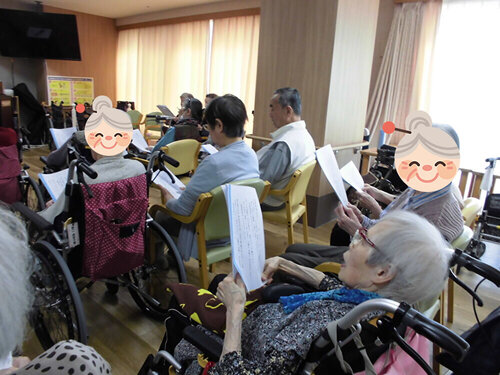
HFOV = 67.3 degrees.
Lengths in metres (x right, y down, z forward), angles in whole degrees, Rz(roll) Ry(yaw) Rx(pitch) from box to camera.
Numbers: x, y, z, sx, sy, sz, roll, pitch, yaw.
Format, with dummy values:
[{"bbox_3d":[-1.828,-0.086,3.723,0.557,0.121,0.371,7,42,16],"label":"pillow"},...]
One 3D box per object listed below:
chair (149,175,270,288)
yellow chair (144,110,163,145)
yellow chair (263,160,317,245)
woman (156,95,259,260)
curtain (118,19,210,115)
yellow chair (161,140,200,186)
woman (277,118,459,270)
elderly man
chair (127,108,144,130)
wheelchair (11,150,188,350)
[{"bbox_3d":[-0.235,0.294,2.249,0.530,0.750,0.550,-11,20,-44],"label":"chair"},{"bbox_3d":[-1.892,-1.022,6.955,0.550,0.750,0.530,13,17,32],"label":"yellow chair"},{"bbox_3d":[0.179,0.157,2.871,0.550,0.750,0.530,10,16,24],"label":"yellow chair"},{"bbox_3d":[-0.276,0.062,2.236,0.760,1.200,0.480,16,19,41],"label":"woman"},{"bbox_3d":[-1.834,-1.910,7.299,2.848,2.240,0.150,16,19,39],"label":"curtain"},{"bbox_3d":[-0.803,-0.076,3.548,0.550,0.750,0.530,12,17,29],"label":"yellow chair"},{"bbox_3d":[0.437,0.304,1.521,0.720,1.170,0.500,11,16,26],"label":"woman"},{"bbox_3d":[0.103,-0.106,2.849,0.780,1.260,0.500,10,16,24],"label":"elderly man"},{"bbox_3d":[-2.407,-1.107,7.165,0.550,0.750,0.530,13,17,32],"label":"chair"},{"bbox_3d":[-0.853,0.249,1.922,1.000,0.930,0.620,14,18,35],"label":"wheelchair"}]

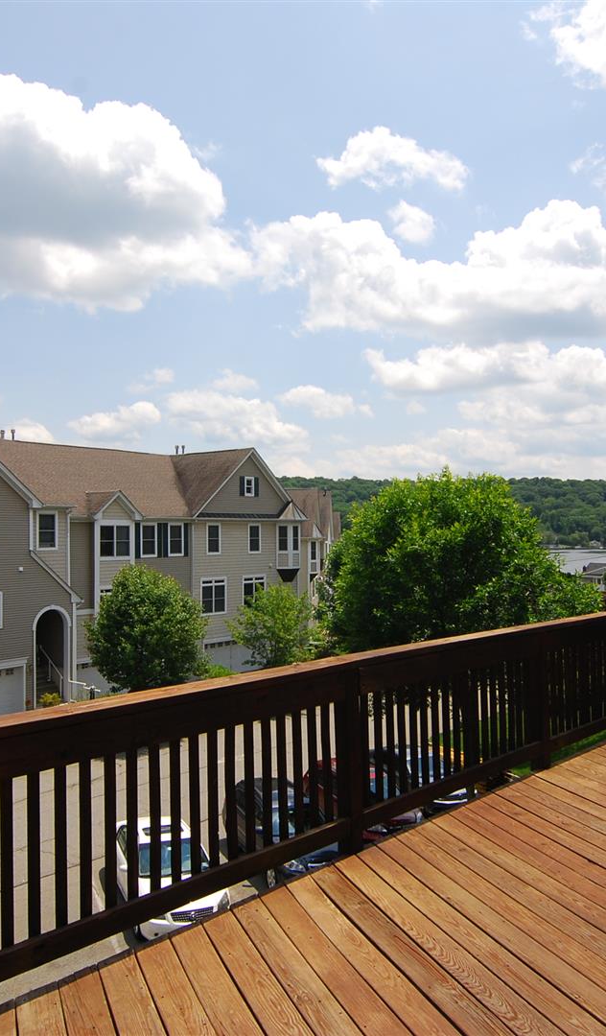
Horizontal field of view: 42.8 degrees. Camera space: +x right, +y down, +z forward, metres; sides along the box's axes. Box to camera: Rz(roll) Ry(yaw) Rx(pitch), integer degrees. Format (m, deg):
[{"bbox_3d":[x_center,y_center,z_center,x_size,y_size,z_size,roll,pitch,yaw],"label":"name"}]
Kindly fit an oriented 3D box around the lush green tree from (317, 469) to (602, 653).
[{"bbox_3d":[3.780,3.470,19.200,6.900,9.300,6.700,0,-1,0],"label":"lush green tree"}]

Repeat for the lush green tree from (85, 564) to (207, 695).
[{"bbox_3d":[-6.100,5.100,30.400,4.700,6.500,4.600,0,-1,0],"label":"lush green tree"}]

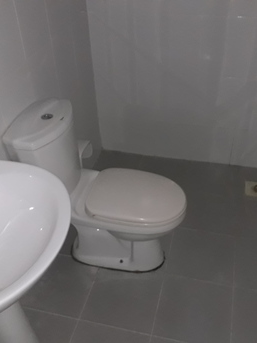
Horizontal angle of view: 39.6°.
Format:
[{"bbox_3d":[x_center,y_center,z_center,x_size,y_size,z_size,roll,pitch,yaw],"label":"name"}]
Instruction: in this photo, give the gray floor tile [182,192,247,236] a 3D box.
[{"bbox_3d":[0.467,0.246,2.075,0.322,0.012,0.322,7,37,14],"label":"gray floor tile"}]

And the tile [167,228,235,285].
[{"bbox_3d":[0.376,0.430,1.827,0.322,0.012,0.322,7,37,14],"label":"tile"}]

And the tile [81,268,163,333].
[{"bbox_3d":[-0.017,0.580,1.653,0.322,0.012,0.322,7,37,14],"label":"tile"}]

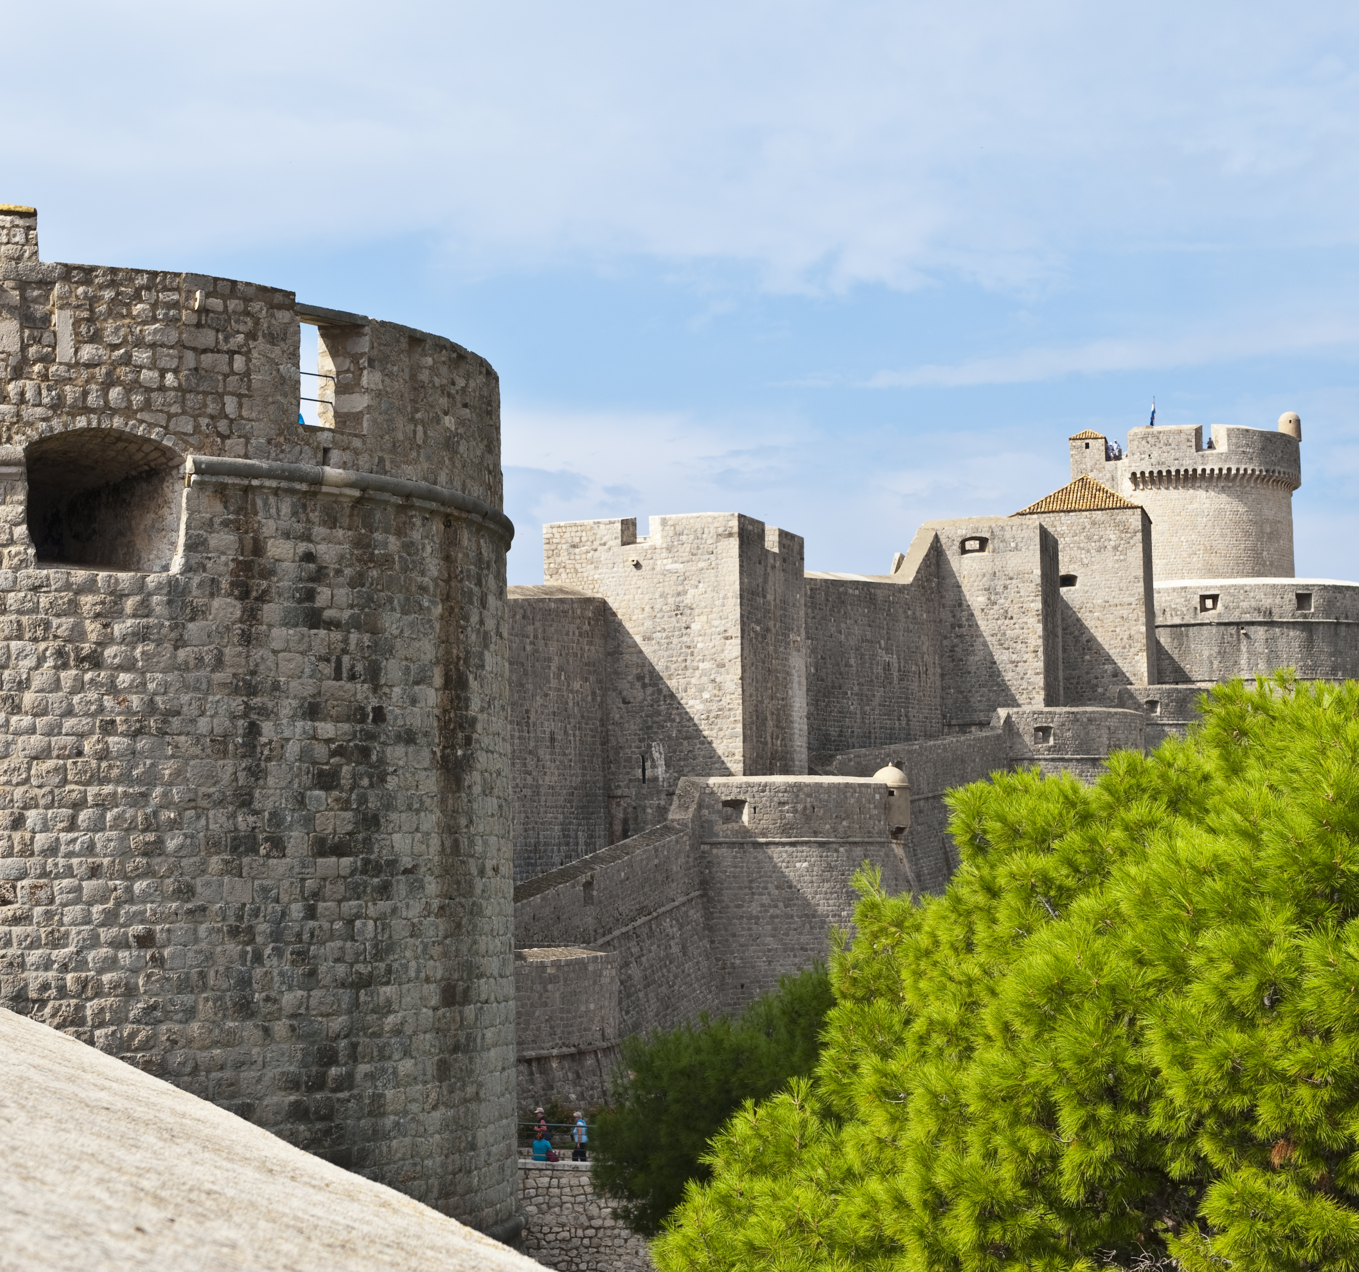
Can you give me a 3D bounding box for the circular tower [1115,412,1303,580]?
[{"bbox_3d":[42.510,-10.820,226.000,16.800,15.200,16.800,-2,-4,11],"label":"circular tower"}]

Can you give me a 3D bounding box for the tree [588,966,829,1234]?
[{"bbox_3d":[1.580,10.960,64.000,7.200,7.600,6.800,-1,-4,1],"label":"tree"}]

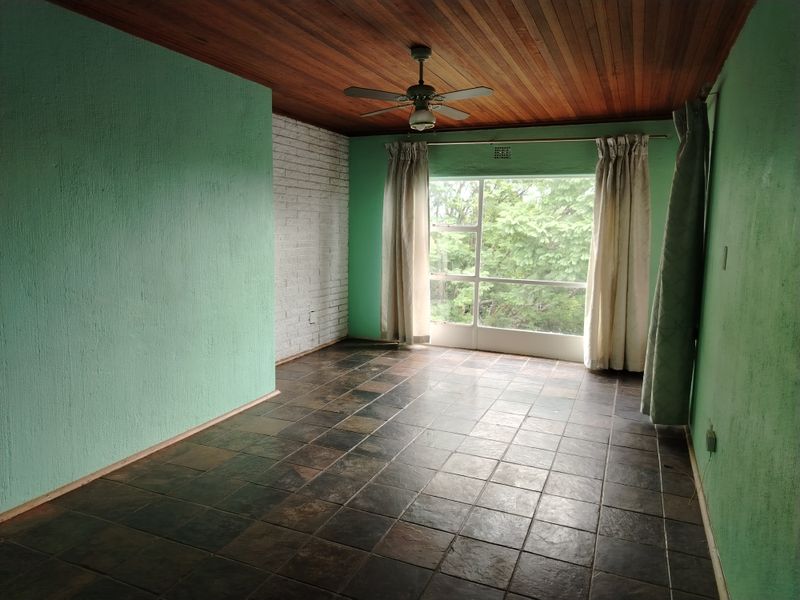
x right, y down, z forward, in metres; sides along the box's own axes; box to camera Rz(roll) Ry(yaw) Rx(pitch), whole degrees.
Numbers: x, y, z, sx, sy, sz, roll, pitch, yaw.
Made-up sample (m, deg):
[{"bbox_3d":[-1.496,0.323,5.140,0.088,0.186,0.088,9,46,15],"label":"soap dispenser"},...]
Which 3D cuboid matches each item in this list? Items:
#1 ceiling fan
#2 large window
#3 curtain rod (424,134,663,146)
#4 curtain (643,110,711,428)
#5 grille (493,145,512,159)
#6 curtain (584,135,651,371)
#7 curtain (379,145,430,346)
[{"bbox_3d":[0.134,-1.305,3.435,1.071,0.502,1.071,5,9,23],"label":"ceiling fan"},{"bbox_3d":[1.177,-0.521,6.422,2.020,1.808,0.081,5,9,23],"label":"large window"},{"bbox_3d":[1.195,-1.729,6.018,3.035,0.030,0.030,5,9,23],"label":"curtain rod"},{"bbox_3d":[2.123,-0.266,4.268,0.303,2.384,0.586,5,9,23],"label":"curtain"},{"bbox_3d":[1.144,-1.642,6.187,0.222,0.149,0.025,5,9,23],"label":"grille"},{"bbox_3d":[2.255,-0.462,5.730,0.586,2.394,0.172,5,9,23],"label":"curtain"},{"bbox_3d":[0.063,-0.644,6.661,0.616,2.404,0.162,5,9,23],"label":"curtain"}]

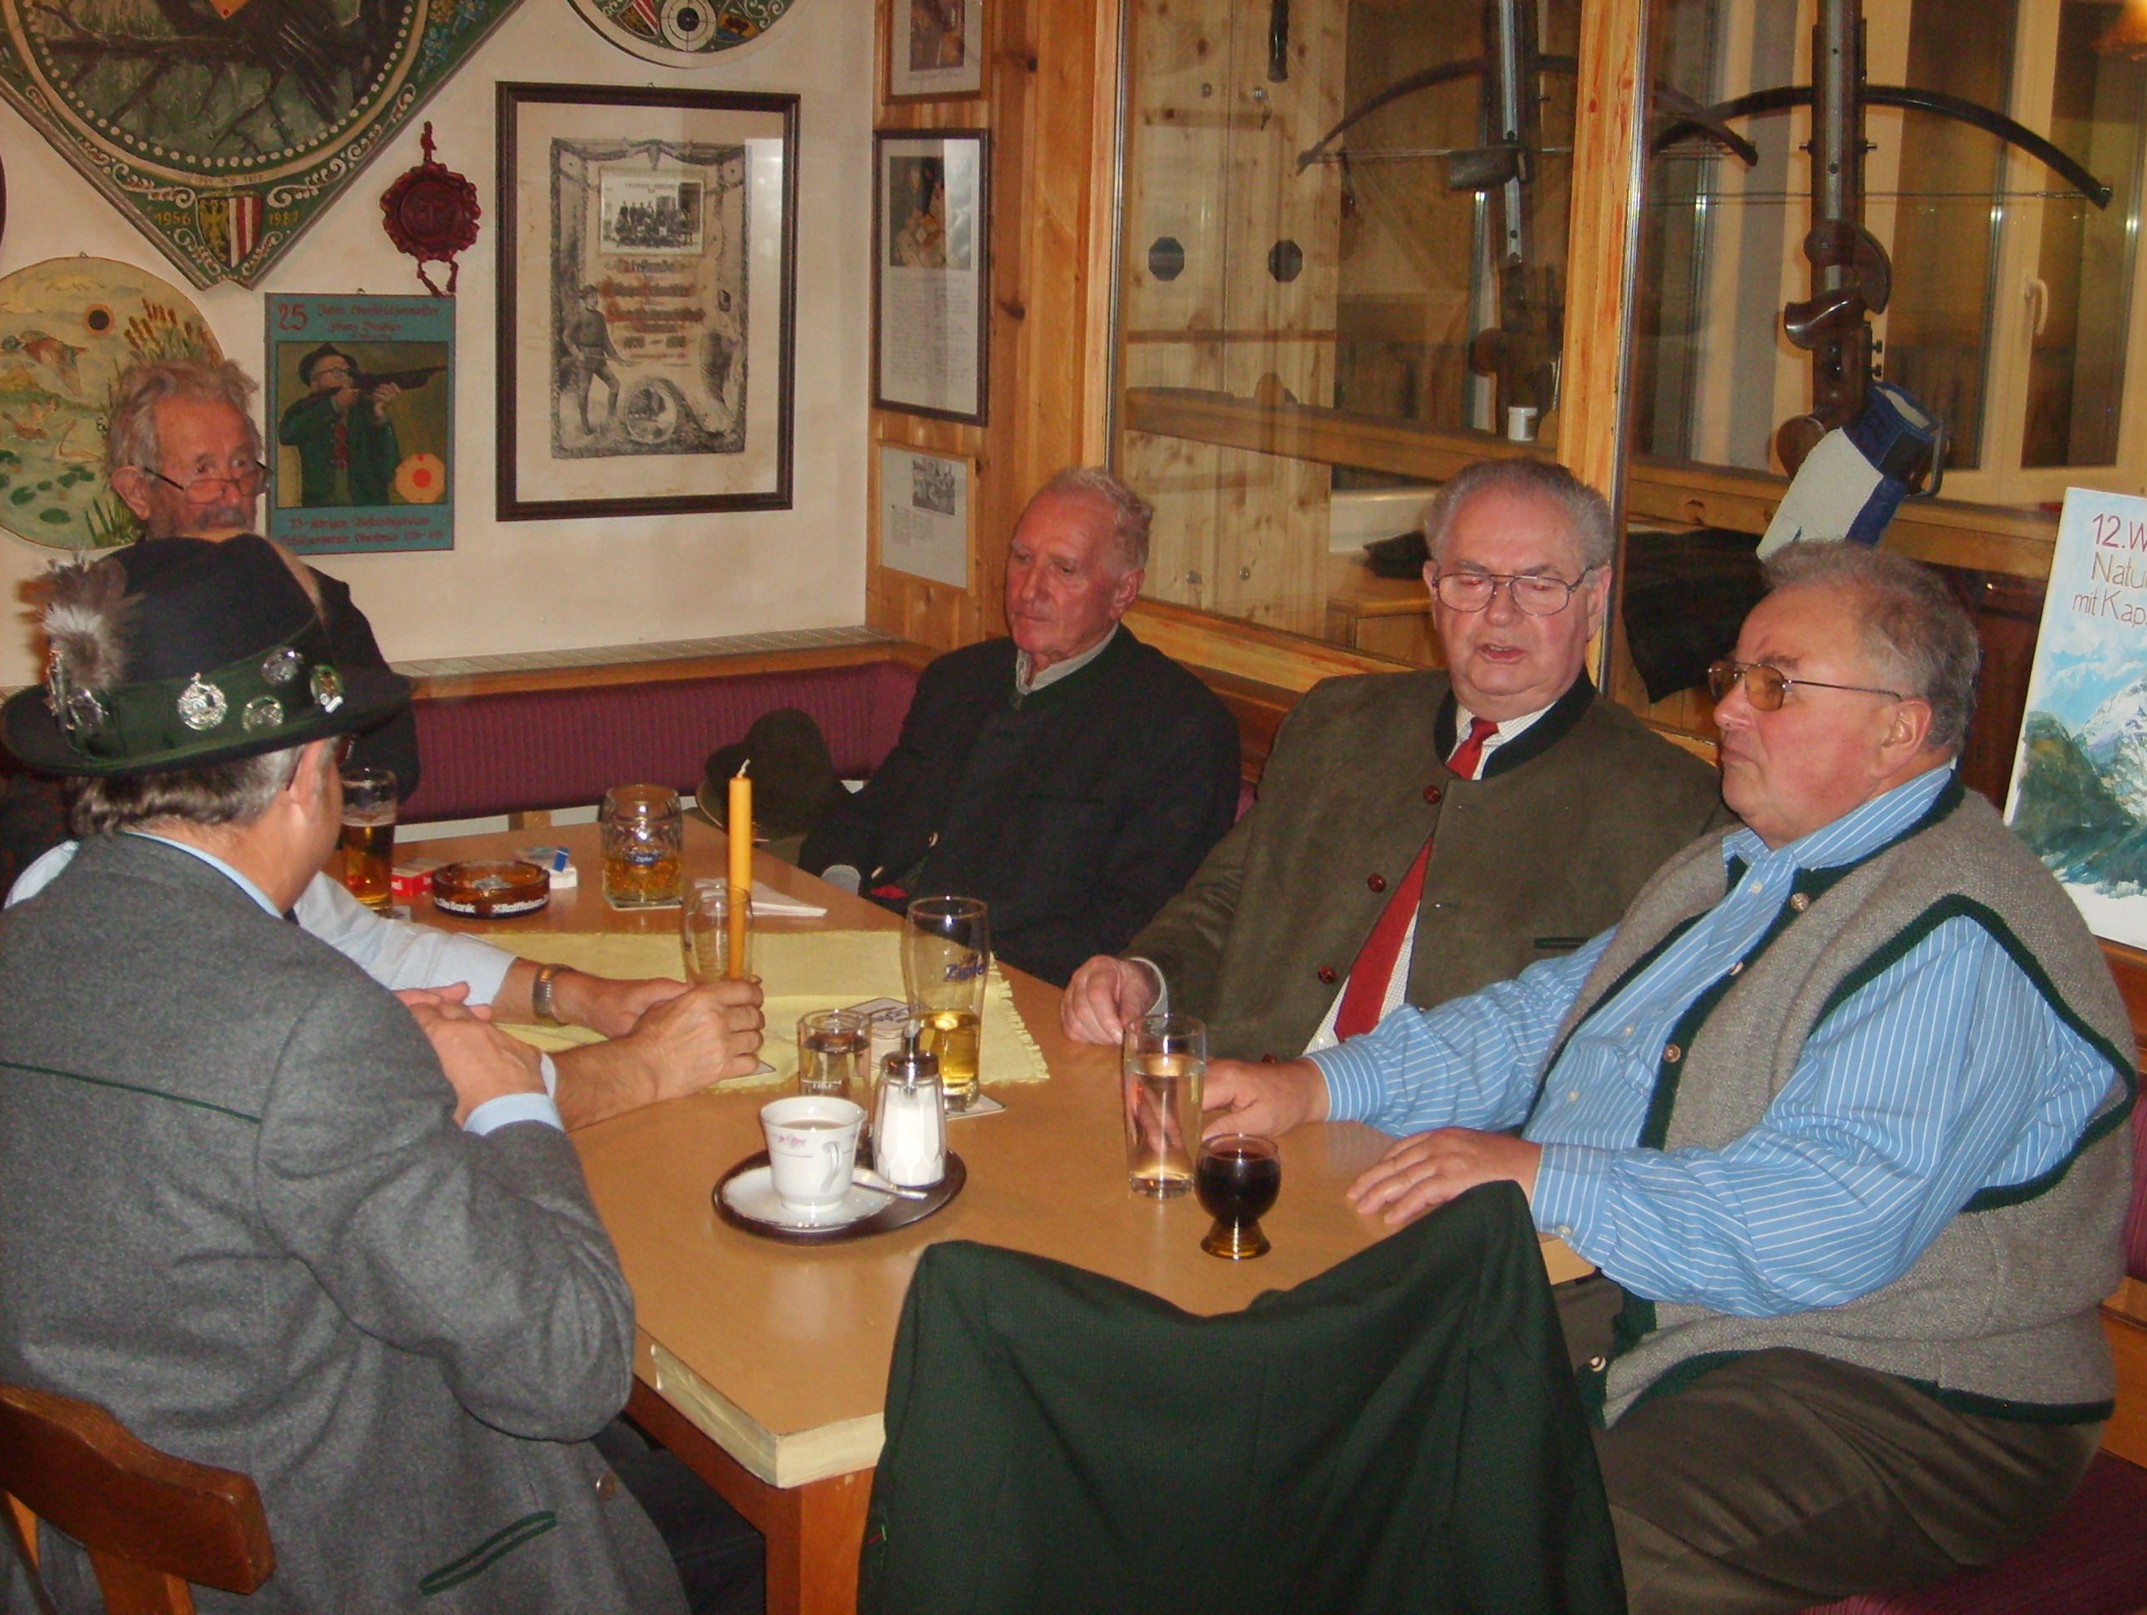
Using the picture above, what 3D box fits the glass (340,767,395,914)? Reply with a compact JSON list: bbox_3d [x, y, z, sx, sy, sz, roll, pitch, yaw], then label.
[{"bbox_3d":[-0.800,0.040,3.028,0.064,0.161,0.064,2,13,0],"label":"glass"}]

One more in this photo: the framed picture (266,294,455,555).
[{"bbox_3d":[-1.039,-0.559,3.924,0.281,0.375,0.020,-6,15,-32],"label":"framed picture"}]

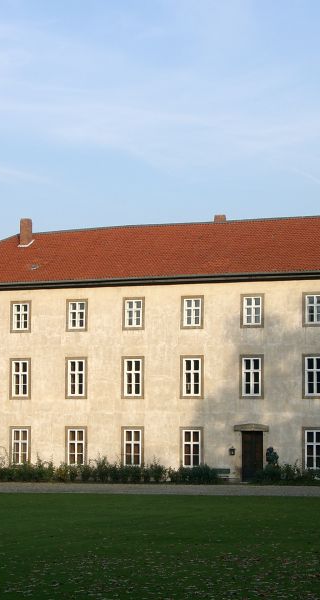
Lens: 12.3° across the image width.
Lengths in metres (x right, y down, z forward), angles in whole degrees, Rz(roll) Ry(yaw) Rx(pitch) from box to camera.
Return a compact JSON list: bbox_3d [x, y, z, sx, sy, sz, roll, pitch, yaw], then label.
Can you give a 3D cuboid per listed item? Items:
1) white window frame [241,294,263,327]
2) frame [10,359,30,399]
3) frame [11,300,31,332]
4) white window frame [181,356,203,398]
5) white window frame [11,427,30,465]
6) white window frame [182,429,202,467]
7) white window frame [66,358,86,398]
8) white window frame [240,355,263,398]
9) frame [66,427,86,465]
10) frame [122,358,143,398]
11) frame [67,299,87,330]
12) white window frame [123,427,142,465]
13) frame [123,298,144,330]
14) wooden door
[{"bbox_3d":[4.981,0.580,79.713,1.329,1.812,0.200,-2,-5,23],"label":"white window frame"},{"bbox_3d":[-7.989,4.505,84.835,1.329,2.325,0.200,-2,-5,23],"label":"frame"},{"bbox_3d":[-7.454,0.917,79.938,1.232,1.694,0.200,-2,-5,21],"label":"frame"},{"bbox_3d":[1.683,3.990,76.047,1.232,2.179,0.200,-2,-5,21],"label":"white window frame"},{"bbox_3d":[-8.653,9.049,91.990,1.378,2.351,0.200,-2,-5,22],"label":"white window frame"},{"bbox_3d":[1.945,8.745,87.697,1.314,2.241,0.200,-2,-5,22],"label":"white window frame"},{"bbox_3d":[-4.694,4.407,83.456,1.329,2.325,0.200,-2,-5,23],"label":"white window frame"},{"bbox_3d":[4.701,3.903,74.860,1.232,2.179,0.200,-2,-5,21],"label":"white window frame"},{"bbox_3d":[-5.090,8.907,90.550,1.356,2.314,0.200,-2,-5,22],"label":"frame"},{"bbox_3d":[-1.471,4.311,82.108,1.329,2.325,0.200,-2,-5,23],"label":"frame"},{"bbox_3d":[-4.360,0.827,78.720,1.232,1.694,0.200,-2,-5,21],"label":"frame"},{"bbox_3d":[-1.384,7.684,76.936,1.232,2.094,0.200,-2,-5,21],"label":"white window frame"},{"bbox_3d":[-1.452,0.771,82.405,1.329,1.812,0.200,-2,-5,23],"label":"frame"},{"bbox_3d":[5.000,8.392,79.086,1.191,2.683,0.150,-2,-5,23],"label":"wooden door"}]

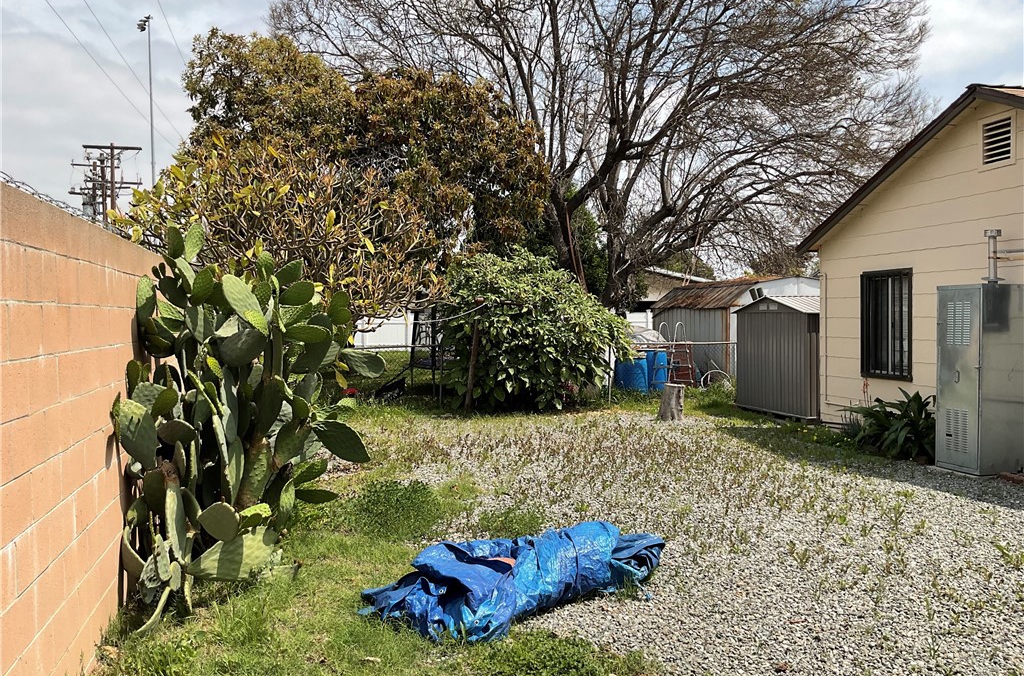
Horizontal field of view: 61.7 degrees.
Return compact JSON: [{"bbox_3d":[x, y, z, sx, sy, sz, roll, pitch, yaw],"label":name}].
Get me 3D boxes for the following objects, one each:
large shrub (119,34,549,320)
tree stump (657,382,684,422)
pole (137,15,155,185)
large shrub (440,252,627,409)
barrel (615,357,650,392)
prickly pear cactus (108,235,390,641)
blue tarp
[{"bbox_3d":[-2.600,-1.556,12.500,5.800,5.700,4.500,-1,2,-15],"label":"large shrub"},{"bbox_3d":[2.393,0.951,12.950,0.390,0.570,0.390,-1,2,-15],"label":"tree stump"},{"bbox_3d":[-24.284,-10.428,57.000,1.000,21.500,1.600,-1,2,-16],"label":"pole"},{"bbox_3d":[0.416,-0.155,15.200,3.150,2.700,2.500,-1,2,-15],"label":"large shrub"},{"bbox_3d":[2.243,0.729,16.100,0.600,0.850,0.600,-1,2,0],"label":"barrel"},{"bbox_3d":[-1.627,0.397,5.444,1.400,2.150,1.800,-1,2,-15],"label":"prickly pear cactus"},{"bbox_3d":[-0.043,1.305,4.764,1.660,0.340,0.760,-1,2,-15],"label":"blue tarp"}]

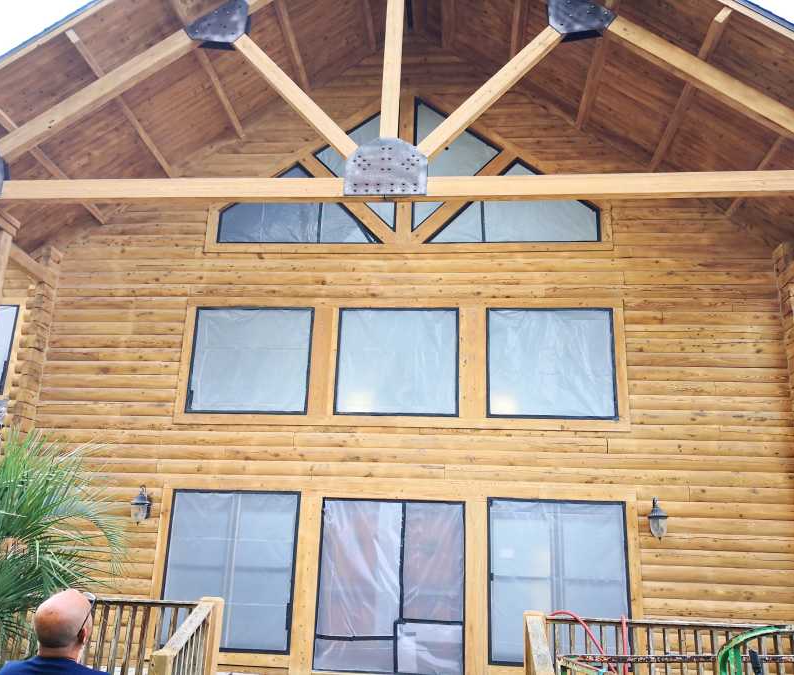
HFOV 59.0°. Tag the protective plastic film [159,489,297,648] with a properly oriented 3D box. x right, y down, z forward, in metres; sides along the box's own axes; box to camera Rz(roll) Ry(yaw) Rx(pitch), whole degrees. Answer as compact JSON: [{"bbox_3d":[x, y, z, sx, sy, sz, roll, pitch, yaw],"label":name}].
[{"bbox_3d":[-2.139,2.955,8.952,1.710,1.950,0.040,0,-16,6],"label":"protective plastic film"}]

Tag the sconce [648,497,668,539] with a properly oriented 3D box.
[{"bbox_3d":[3.173,2.214,8.528,0.240,0.530,0.300,0,-16,6],"label":"sconce"}]

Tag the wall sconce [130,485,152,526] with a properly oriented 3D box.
[{"bbox_3d":[-3.334,2.193,9.165,0.240,0.520,0.300,0,-16,6],"label":"wall sconce"}]

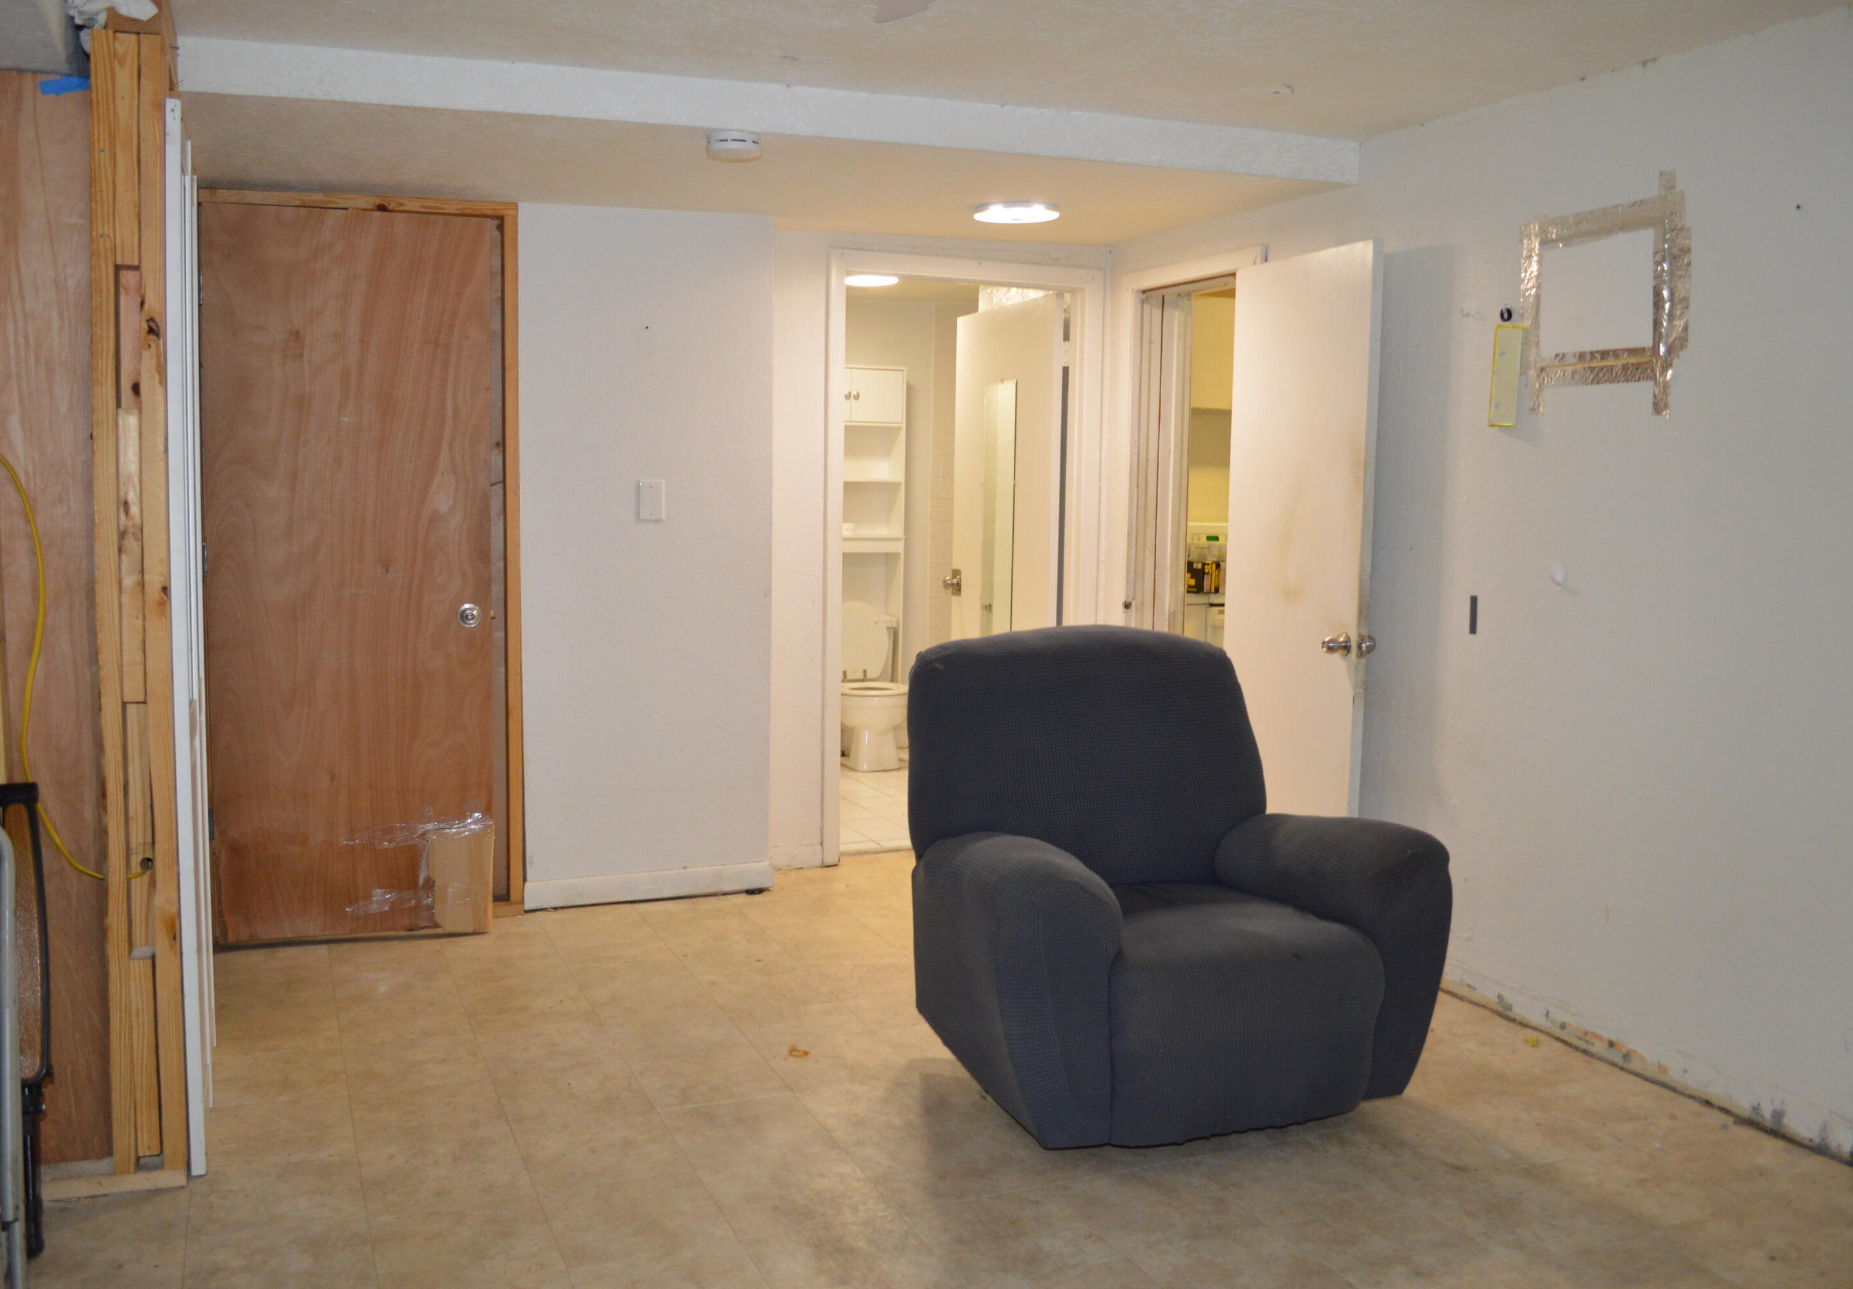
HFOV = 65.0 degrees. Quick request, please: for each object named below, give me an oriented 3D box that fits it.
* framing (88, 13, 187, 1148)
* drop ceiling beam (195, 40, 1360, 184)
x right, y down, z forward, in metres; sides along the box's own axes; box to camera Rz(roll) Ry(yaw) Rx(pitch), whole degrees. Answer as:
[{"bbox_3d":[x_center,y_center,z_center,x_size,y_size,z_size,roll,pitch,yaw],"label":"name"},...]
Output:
[{"bbox_3d":[-1.421,-0.039,2.638,0.123,2.047,0.090,0,6,-21],"label":"framing"},{"bbox_3d":[-0.254,-1.340,3.744,2.990,0.125,0.160,-1,7,-16],"label":"drop ceiling beam"}]

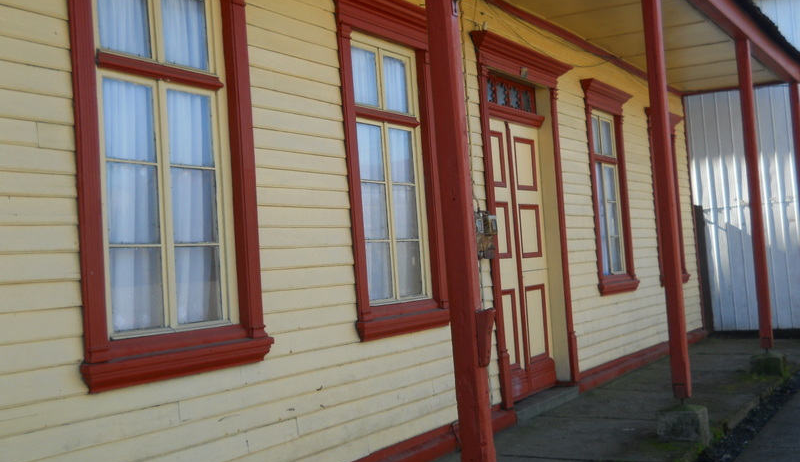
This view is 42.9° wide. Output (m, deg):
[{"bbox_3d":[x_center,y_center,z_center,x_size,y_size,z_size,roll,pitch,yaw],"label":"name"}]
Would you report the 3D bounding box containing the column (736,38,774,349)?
[{"bbox_3d":[3.668,-0.402,10.530,0.117,3.206,0.117,-5,-2,29],"label":"column"}]

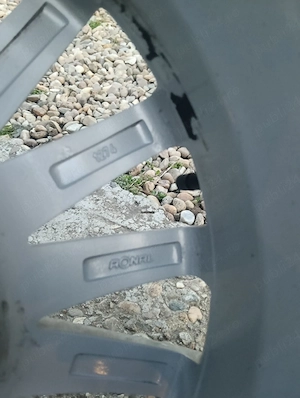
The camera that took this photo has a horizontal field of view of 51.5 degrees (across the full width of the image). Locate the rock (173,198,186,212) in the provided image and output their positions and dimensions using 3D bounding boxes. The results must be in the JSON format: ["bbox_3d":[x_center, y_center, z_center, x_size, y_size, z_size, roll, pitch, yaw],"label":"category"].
[{"bbox_3d":[0.054,0.012,0.561,0.024,0.015,0.027,0,53,0],"label":"rock"}]

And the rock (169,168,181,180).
[{"bbox_3d":[0.045,-0.043,0.562,0.023,0.017,0.025,0,52,0],"label":"rock"}]

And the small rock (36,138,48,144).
[{"bbox_3d":[-0.265,-0.142,0.767,0.030,0.013,0.017,0,45,0],"label":"small rock"}]

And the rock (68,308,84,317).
[{"bbox_3d":[-0.097,0.150,0.411,0.021,0.008,0.013,0,52,0],"label":"rock"}]

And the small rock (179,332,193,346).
[{"bbox_3d":[0.049,0.195,0.431,0.019,0.013,0.019,0,45,0],"label":"small rock"}]

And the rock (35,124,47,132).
[{"bbox_3d":[-0.285,-0.183,0.808,0.030,0.018,0.025,0,45,0],"label":"rock"}]

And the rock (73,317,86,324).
[{"bbox_3d":[-0.091,0.159,0.404,0.018,0.008,0.012,0,52,0],"label":"rock"}]

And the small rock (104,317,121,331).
[{"bbox_3d":[-0.052,0.176,0.437,0.023,0.011,0.019,0,53,0],"label":"small rock"}]

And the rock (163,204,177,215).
[{"bbox_3d":[0.037,0.019,0.555,0.024,0.014,0.021,0,53,0],"label":"rock"}]

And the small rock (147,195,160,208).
[{"bbox_3d":[0.007,0.005,0.620,0.036,0.019,0.024,31,53,27],"label":"small rock"}]

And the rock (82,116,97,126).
[{"bbox_3d":[-0.127,-0.163,0.655,0.031,0.019,0.025,0,52,0],"label":"rock"}]

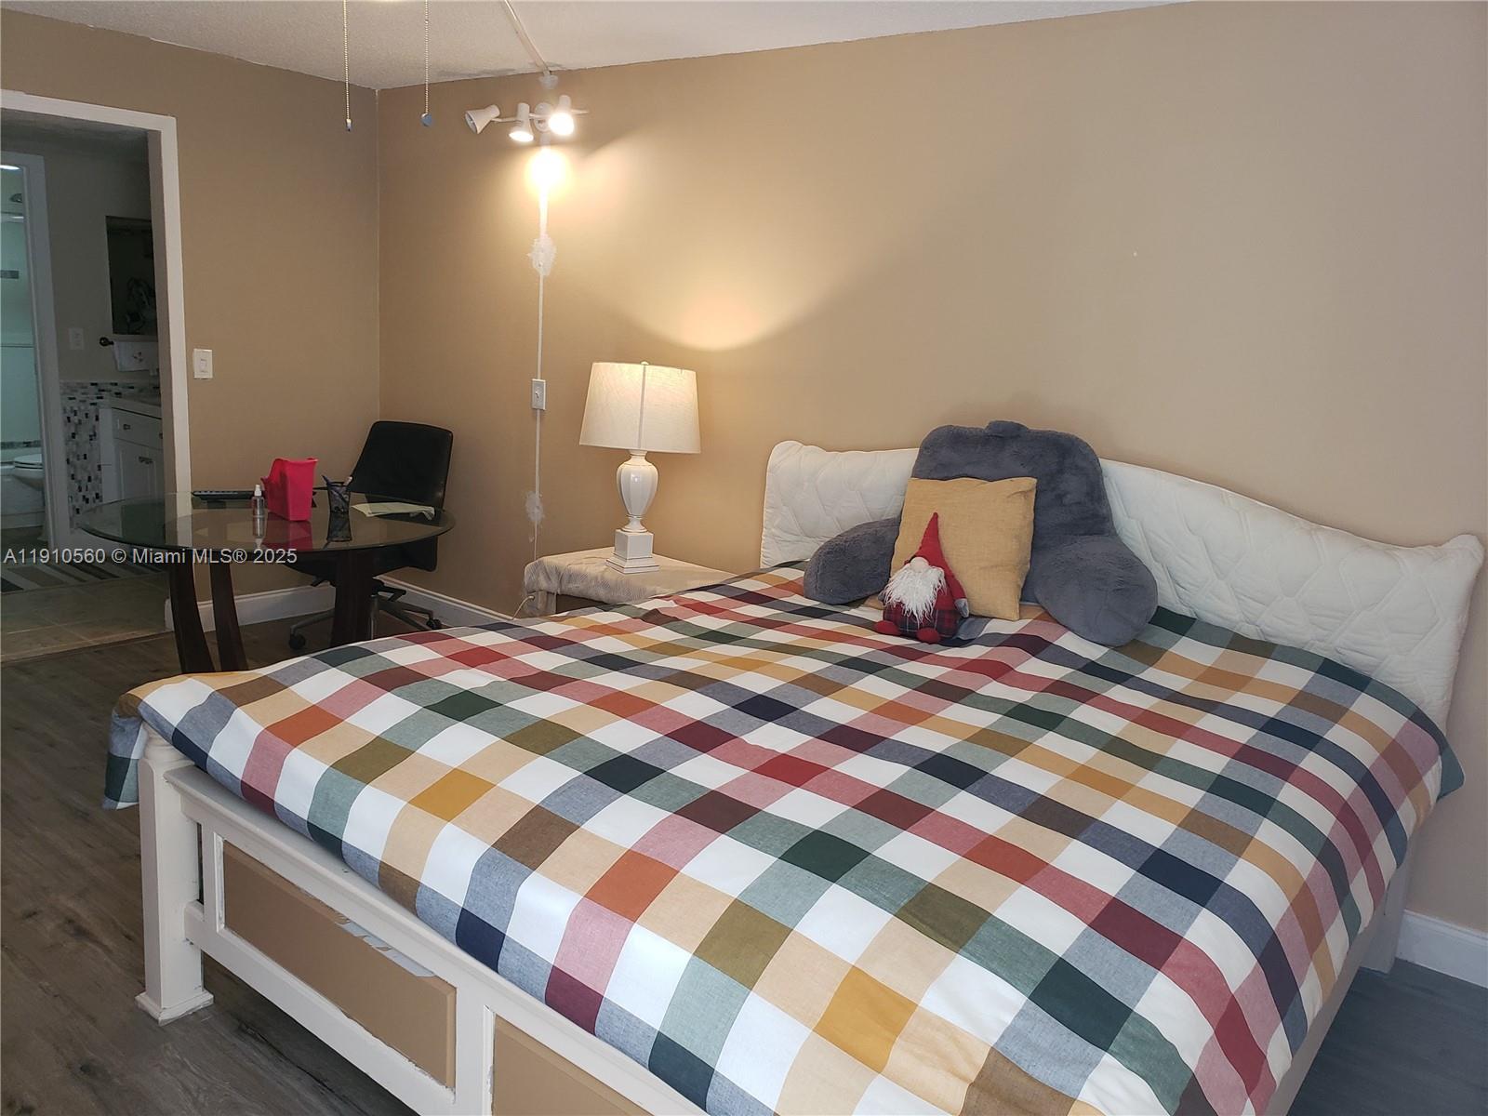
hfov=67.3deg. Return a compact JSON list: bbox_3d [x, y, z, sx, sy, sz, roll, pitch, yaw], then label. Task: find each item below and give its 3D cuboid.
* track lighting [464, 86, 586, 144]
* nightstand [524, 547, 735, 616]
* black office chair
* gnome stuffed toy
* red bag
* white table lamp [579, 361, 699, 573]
[{"bbox_3d":[-0.861,-1.732,4.403,0.680,0.170,0.190,13,15,36],"label":"track lighting"},{"bbox_3d":[-0.404,0.338,4.103,0.620,0.600,0.530,13,15,36],"label":"nightstand"},{"bbox_3d":[-1.669,-0.111,4.981,0.620,0.930,0.650,8,13,19],"label":"black office chair"},{"bbox_3d":[0.489,0.039,2.972,0.235,0.330,0.190,10,14,27],"label":"gnome stuffed toy"},{"bbox_3d":[-1.569,-0.250,3.859,0.160,0.205,0.115,14,16,38],"label":"red bag"},{"bbox_3d":[-0.386,-0.347,4.085,0.430,0.750,0.430,4,12,-1],"label":"white table lamp"}]

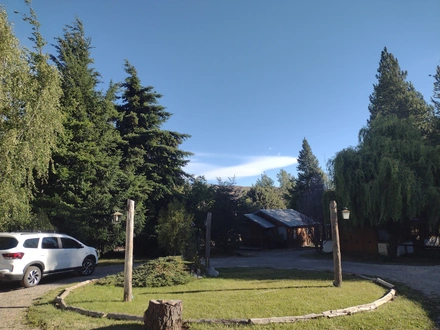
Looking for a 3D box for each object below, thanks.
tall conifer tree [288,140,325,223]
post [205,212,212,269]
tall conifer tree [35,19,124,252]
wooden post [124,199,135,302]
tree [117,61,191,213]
[{"bbox_3d":[10.879,3.031,43.162,5.000,13.120,5.000,0,-10,0],"label":"tall conifer tree"},{"bbox_3d":[-0.485,3.281,14.852,0.190,2.408,0.190,0,-10,0],"label":"post"},{"bbox_3d":[-8.441,-1.971,20.187,5.800,14.665,5.800,0,-10,0],"label":"tall conifer tree"},{"bbox_3d":[-2.180,2.051,8.286,0.170,2.457,0.170,0,-10,0],"label":"wooden post"},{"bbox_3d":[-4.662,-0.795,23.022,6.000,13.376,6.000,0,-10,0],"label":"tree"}]

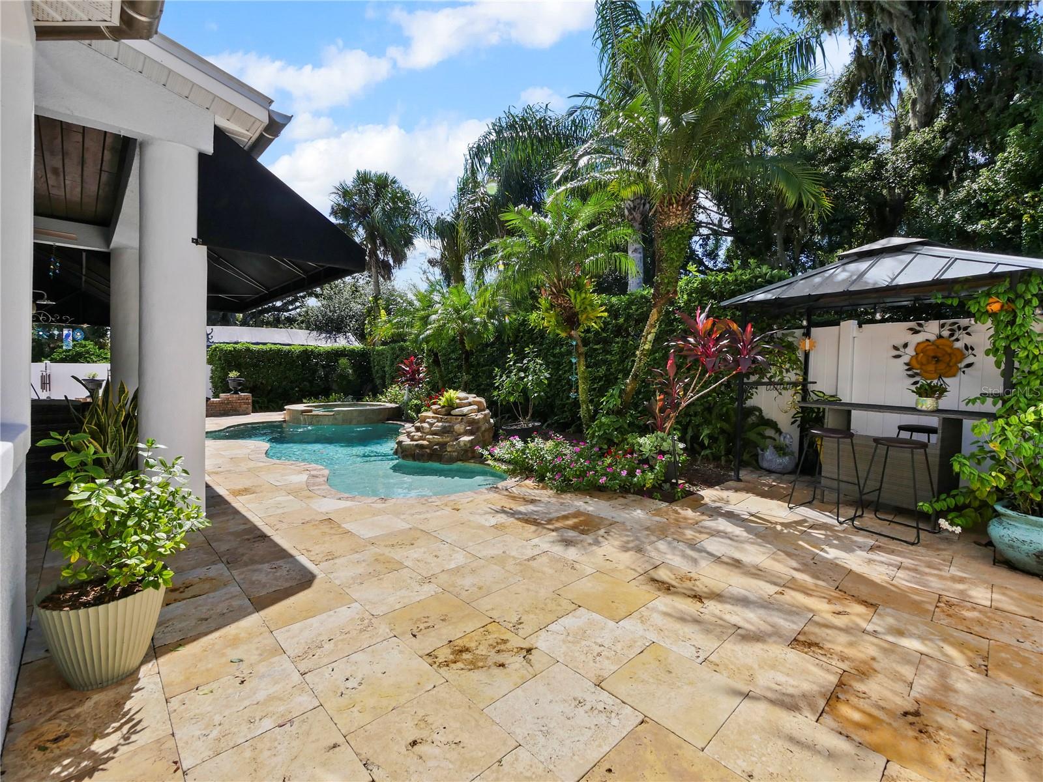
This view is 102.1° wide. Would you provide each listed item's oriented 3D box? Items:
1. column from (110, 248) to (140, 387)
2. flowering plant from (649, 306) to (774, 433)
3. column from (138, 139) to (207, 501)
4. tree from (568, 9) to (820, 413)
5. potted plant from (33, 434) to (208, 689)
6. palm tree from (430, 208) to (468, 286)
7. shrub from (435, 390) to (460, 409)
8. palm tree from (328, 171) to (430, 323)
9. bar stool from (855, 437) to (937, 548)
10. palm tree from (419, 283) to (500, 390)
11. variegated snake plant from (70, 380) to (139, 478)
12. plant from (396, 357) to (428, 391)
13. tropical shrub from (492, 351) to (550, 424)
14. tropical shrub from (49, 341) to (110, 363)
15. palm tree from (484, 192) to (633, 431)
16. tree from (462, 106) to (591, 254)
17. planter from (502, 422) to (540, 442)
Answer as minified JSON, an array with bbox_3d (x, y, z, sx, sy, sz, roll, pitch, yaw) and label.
[{"bbox_3d":[-5.361,-0.499,5.782,0.400,2.800,0.400,3,1,45],"label":"column"},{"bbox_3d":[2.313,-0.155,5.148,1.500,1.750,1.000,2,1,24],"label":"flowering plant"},{"bbox_3d":[-2.606,-0.372,3.177,0.400,2.800,0.400,3,1,45],"label":"column"},{"bbox_3d":[2.333,-2.029,5.609,3.250,5.880,3.200,1,2,0],"label":"tree"},{"bbox_3d":[-1.575,0.630,1.679,0.520,0.910,0.500,1,1,-43],"label":"potted plant"},{"bbox_3d":[-2.137,-2.379,12.961,2.200,6.500,2.200,2,1,-10],"label":"palm tree"},{"bbox_3d":[-1.228,0.144,6.954,0.420,0.340,0.400,2,1,-10],"label":"shrub"},{"bbox_3d":[-6.272,-4.856,18.538,4.200,9.620,4.100,1,2,0],"label":"palm tree"},{"bbox_3d":[3.250,0.805,3.635,0.490,0.760,0.450,1,2,-32],"label":"bar stool"},{"bbox_3d":[-1.305,-0.674,8.990,1.750,3.280,1.700,2,1,-8],"label":"palm tree"},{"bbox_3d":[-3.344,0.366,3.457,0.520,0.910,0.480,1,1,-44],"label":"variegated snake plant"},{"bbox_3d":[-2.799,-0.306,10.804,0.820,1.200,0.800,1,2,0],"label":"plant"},{"bbox_3d":[-0.007,-0.063,7.300,0.980,1.270,0.920,1,2,0],"label":"tropical shrub"},{"bbox_3d":[-12.911,-0.767,12.310,2.100,1.440,1.900,1,2,0],"label":"tropical shrub"},{"bbox_3d":[0.587,-1.131,6.804,2.400,4.130,2.350,1,2,0],"label":"palm tree"},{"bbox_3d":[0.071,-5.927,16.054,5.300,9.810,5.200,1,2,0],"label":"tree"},{"bbox_3d":[-0.026,0.775,6.614,0.620,0.460,0.620,2,1,0],"label":"planter"}]

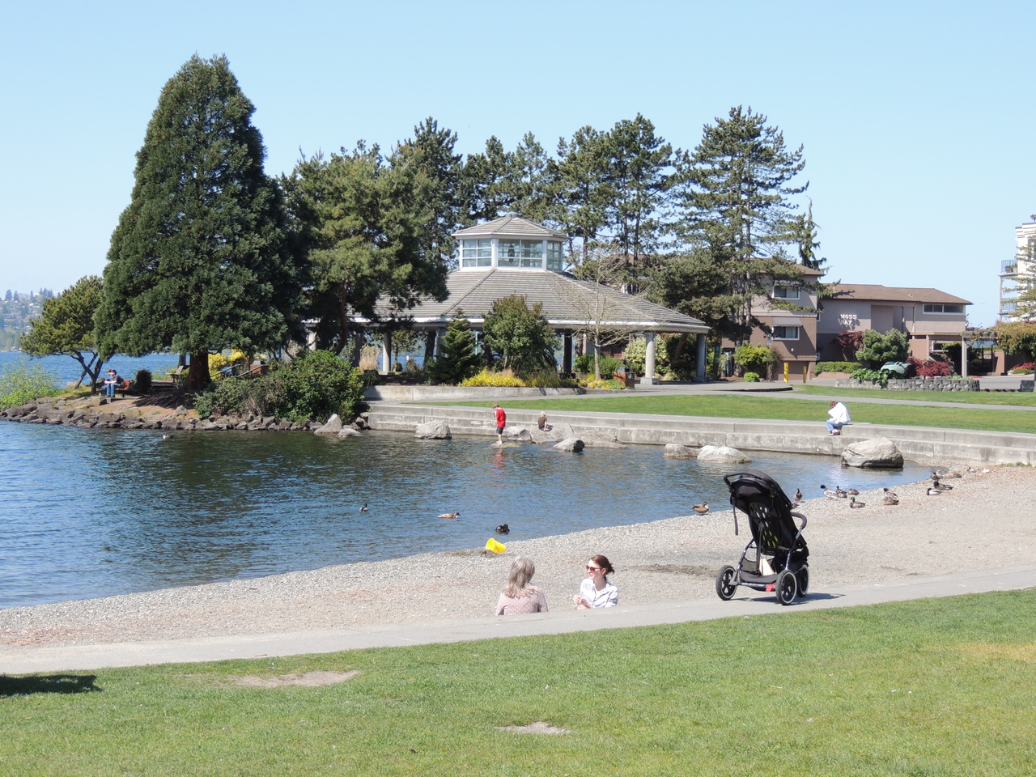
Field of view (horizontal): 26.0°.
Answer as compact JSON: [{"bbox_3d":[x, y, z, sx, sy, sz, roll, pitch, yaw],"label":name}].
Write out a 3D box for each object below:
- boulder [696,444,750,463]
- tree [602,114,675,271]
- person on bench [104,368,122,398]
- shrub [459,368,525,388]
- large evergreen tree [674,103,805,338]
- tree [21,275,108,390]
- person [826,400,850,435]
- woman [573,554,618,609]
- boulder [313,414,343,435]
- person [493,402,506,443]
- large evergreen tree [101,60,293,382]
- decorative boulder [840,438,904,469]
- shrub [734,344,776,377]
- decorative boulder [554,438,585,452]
[{"bbox_3d":[6.038,1.910,65.800,1.580,0.540,1.150,0,1,0],"label":"boulder"},{"bbox_3d":[7.545,-8.855,140.003,4.700,16.665,4.700,1,1,0],"label":"tree"},{"bbox_3d":[-17.651,-0.219,98.000,0.850,1.220,0.520,0,1,-28],"label":"person on bench"},{"bbox_3d":[-1.207,-0.501,103.000,3.050,0.900,1.500,0,1,0],"label":"shrub"},{"bbox_3d":[13.065,-8.591,132.000,8.000,15.800,7.600,0,1,0],"label":"large evergreen tree"},{"bbox_3d":[-19.630,-2.368,98.000,4.200,5.150,4.000,0,1,-11],"label":"tree"},{"bbox_3d":[9.840,0.921,69.000,0.720,1.080,0.520,0,1,-36],"label":"person"},{"bbox_3d":[0.612,1.914,20.068,0.600,0.840,0.750,1,1,40],"label":"woman"},{"bbox_3d":[-7.126,1.349,84.100,1.100,0.800,0.950,1,1,0],"label":"boulder"},{"bbox_3d":[-0.644,1.178,76.000,0.420,1.400,0.420,0,1,0],"label":"person"},{"bbox_3d":[-14.583,-7.485,102.000,9.100,15.300,8.800,0,1,0],"label":"large evergreen tree"},{"bbox_3d":[10.049,1.833,63.700,1.720,0.870,1.400,1,1,9],"label":"decorative boulder"},{"bbox_3d":[13.229,-1.510,125.000,2.400,1.950,2.200,1,1,6],"label":"shrub"},{"bbox_3d":[1.658,1.827,72.400,0.980,0.440,0.800,0,1,0],"label":"decorative boulder"}]

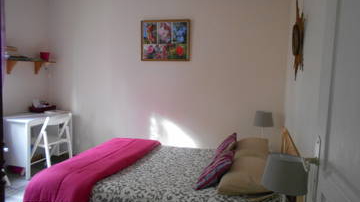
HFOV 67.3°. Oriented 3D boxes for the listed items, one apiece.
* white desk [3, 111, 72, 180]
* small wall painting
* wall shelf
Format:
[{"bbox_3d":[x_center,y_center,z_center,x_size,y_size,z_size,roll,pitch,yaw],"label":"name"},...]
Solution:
[{"bbox_3d":[-1.975,0.557,3.720,0.534,0.705,0.821,3,6,15],"label":"white desk"},{"bbox_3d":[-0.205,-0.833,3.739,0.716,0.554,0.025,3,6,15],"label":"small wall painting"},{"bbox_3d":[-2.098,-0.472,3.757,0.192,0.207,0.816,3,6,15],"label":"wall shelf"}]

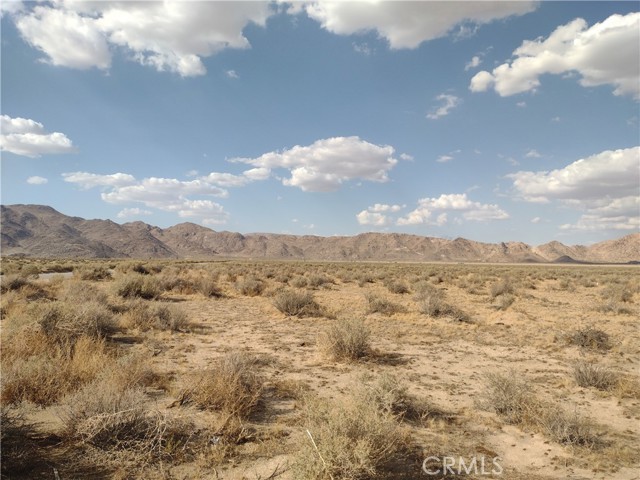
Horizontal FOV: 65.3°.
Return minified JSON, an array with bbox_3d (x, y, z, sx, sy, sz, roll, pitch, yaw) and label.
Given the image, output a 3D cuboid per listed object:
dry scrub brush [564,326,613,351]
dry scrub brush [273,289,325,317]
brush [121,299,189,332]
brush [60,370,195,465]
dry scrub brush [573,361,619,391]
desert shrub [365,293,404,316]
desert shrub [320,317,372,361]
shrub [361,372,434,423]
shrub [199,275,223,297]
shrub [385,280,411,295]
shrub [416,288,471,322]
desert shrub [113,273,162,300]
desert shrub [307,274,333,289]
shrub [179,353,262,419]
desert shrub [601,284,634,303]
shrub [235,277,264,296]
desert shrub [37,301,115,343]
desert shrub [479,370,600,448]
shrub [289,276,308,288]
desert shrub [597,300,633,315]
[{"bbox_3d":[5.067,1.832,9.392,0.839,0.388,0.755,-1,-3,28],"label":"dry scrub brush"},{"bbox_3d":[-0.639,1.836,14.900,1.549,0.775,1.317,0,-3,-2],"label":"dry scrub brush"},{"bbox_3d":[-3.800,1.703,11.488,1.483,0.710,1.261,1,-3,-18],"label":"brush"},{"bbox_3d":[-1.643,1.431,4.243,1.058,0.638,0.899,1,-3,-21],"label":"brush"},{"bbox_3d":[3.548,1.727,6.435,0.575,0.332,0.517,-1,-3,29],"label":"dry scrub brush"},{"bbox_3d":[1.923,1.901,14.884,1.182,0.669,1.004,0,-3,7],"label":"desert shrub"},{"bbox_3d":[0.403,1.606,8.186,0.826,0.683,0.743,0,-2,3],"label":"desert shrub"},{"bbox_3d":[0.786,1.606,5.199,0.746,0.437,0.709,0,-2,9],"label":"shrub"},{"bbox_3d":[-5.041,2.122,23.013,1.072,0.831,1.019,1,-2,-12],"label":"shrub"},{"bbox_3d":[3.921,2.380,25.259,1.275,0.610,1.148,0,-2,9],"label":"shrub"},{"bbox_3d":[3.334,1.727,13.600,1.480,0.918,1.258,0,-3,14],"label":"shrub"},{"bbox_3d":[-7.497,1.895,20.654,1.924,1.057,1.732,1,-3,-20],"label":"desert shrub"},{"bbox_3d":[-0.028,2.512,30.530,1.542,0.742,1.387,0,-2,0],"label":"desert shrub"},{"bbox_3d":[-1.051,1.498,5.300,0.872,0.602,0.742,1,-3,-11],"label":"shrub"},{"bbox_3d":[12.183,2.178,20.456,1.196,0.708,1.017,-1,-3,31],"label":"desert shrub"},{"bbox_3d":[-3.238,2.123,22.966,1.365,0.885,1.161,1,-3,-8],"label":"shrub"},{"bbox_3d":[-4.800,1.586,9.826,1.447,0.788,1.230,2,-3,-26],"label":"desert shrub"},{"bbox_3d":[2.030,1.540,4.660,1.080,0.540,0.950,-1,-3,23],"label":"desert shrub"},{"bbox_3d":[-1.223,2.530,29.831,1.074,0.696,0.913,0,-3,-2],"label":"shrub"},{"bbox_3d":[9.434,2.143,15.998,1.119,0.374,1.007,-1,-3,30],"label":"desert shrub"}]

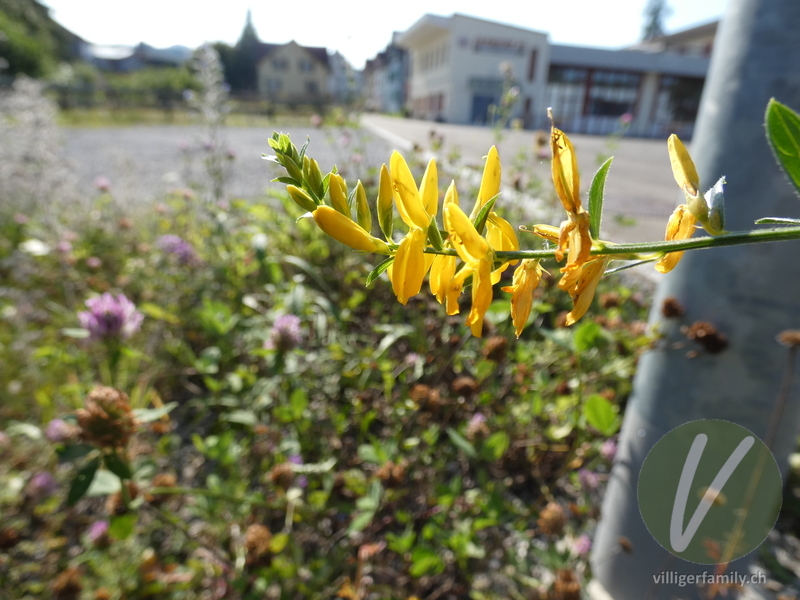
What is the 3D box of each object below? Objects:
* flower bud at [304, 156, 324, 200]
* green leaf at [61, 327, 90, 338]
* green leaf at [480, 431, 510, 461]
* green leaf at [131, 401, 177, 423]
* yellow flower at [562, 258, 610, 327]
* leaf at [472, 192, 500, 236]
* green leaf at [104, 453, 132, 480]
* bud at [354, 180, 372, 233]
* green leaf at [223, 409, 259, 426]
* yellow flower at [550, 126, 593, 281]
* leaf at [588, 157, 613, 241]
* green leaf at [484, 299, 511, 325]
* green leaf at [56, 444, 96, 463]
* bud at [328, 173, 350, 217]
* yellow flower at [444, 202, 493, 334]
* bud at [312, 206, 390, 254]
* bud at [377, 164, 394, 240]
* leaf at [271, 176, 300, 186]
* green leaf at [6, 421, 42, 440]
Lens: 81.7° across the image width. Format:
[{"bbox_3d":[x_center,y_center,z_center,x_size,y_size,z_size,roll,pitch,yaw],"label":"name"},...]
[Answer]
[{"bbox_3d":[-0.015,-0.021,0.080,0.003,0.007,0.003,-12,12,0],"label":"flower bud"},{"bbox_3d":[-0.168,0.017,0.240,0.015,0.005,0.009,0,23,0],"label":"green leaf"},{"bbox_3d":[0.089,0.135,0.430,0.026,0.018,0.022,2,23,0],"label":"green leaf"},{"bbox_3d":[-0.096,0.044,0.180,0.018,0.006,0.009,-3,22,-11],"label":"green leaf"},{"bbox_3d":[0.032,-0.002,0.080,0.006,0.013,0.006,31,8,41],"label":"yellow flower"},{"bbox_3d":[0.017,-0.017,0.090,0.002,0.009,0.003,29,0,0],"label":"leaf"},{"bbox_3d":[-0.140,0.083,0.230,0.013,0.015,0.008,0,23,0],"label":"green leaf"},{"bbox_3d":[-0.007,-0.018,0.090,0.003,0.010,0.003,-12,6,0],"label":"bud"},{"bbox_3d":[-0.155,0.114,0.450,0.034,0.015,0.022,2,23,0],"label":"green leaf"},{"bbox_3d":[0.025,-0.014,0.068,0.006,0.023,0.007,5,10,30],"label":"yellow flower"},{"bbox_3d":[0.029,-0.015,0.067,0.004,0.012,0.003,12,9,17],"label":"leaf"},{"bbox_3d":[0.084,0.010,0.400,0.022,0.019,0.010,0,23,0],"label":"green leaf"},{"bbox_3d":[-0.126,0.060,0.180,0.015,0.006,0.009,8,23,17],"label":"green leaf"},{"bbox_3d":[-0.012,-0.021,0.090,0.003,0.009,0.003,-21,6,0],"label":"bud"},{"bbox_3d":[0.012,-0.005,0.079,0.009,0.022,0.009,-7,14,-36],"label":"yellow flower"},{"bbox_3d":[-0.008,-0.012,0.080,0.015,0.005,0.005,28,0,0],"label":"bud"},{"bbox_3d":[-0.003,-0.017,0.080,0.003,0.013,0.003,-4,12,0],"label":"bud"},{"bbox_3d":[-0.018,-0.019,0.073,0.005,0.002,0.002,6,22,11],"label":"leaf"},{"bbox_3d":[-0.179,0.062,0.220,0.017,0.006,0.010,8,23,17],"label":"green leaf"}]

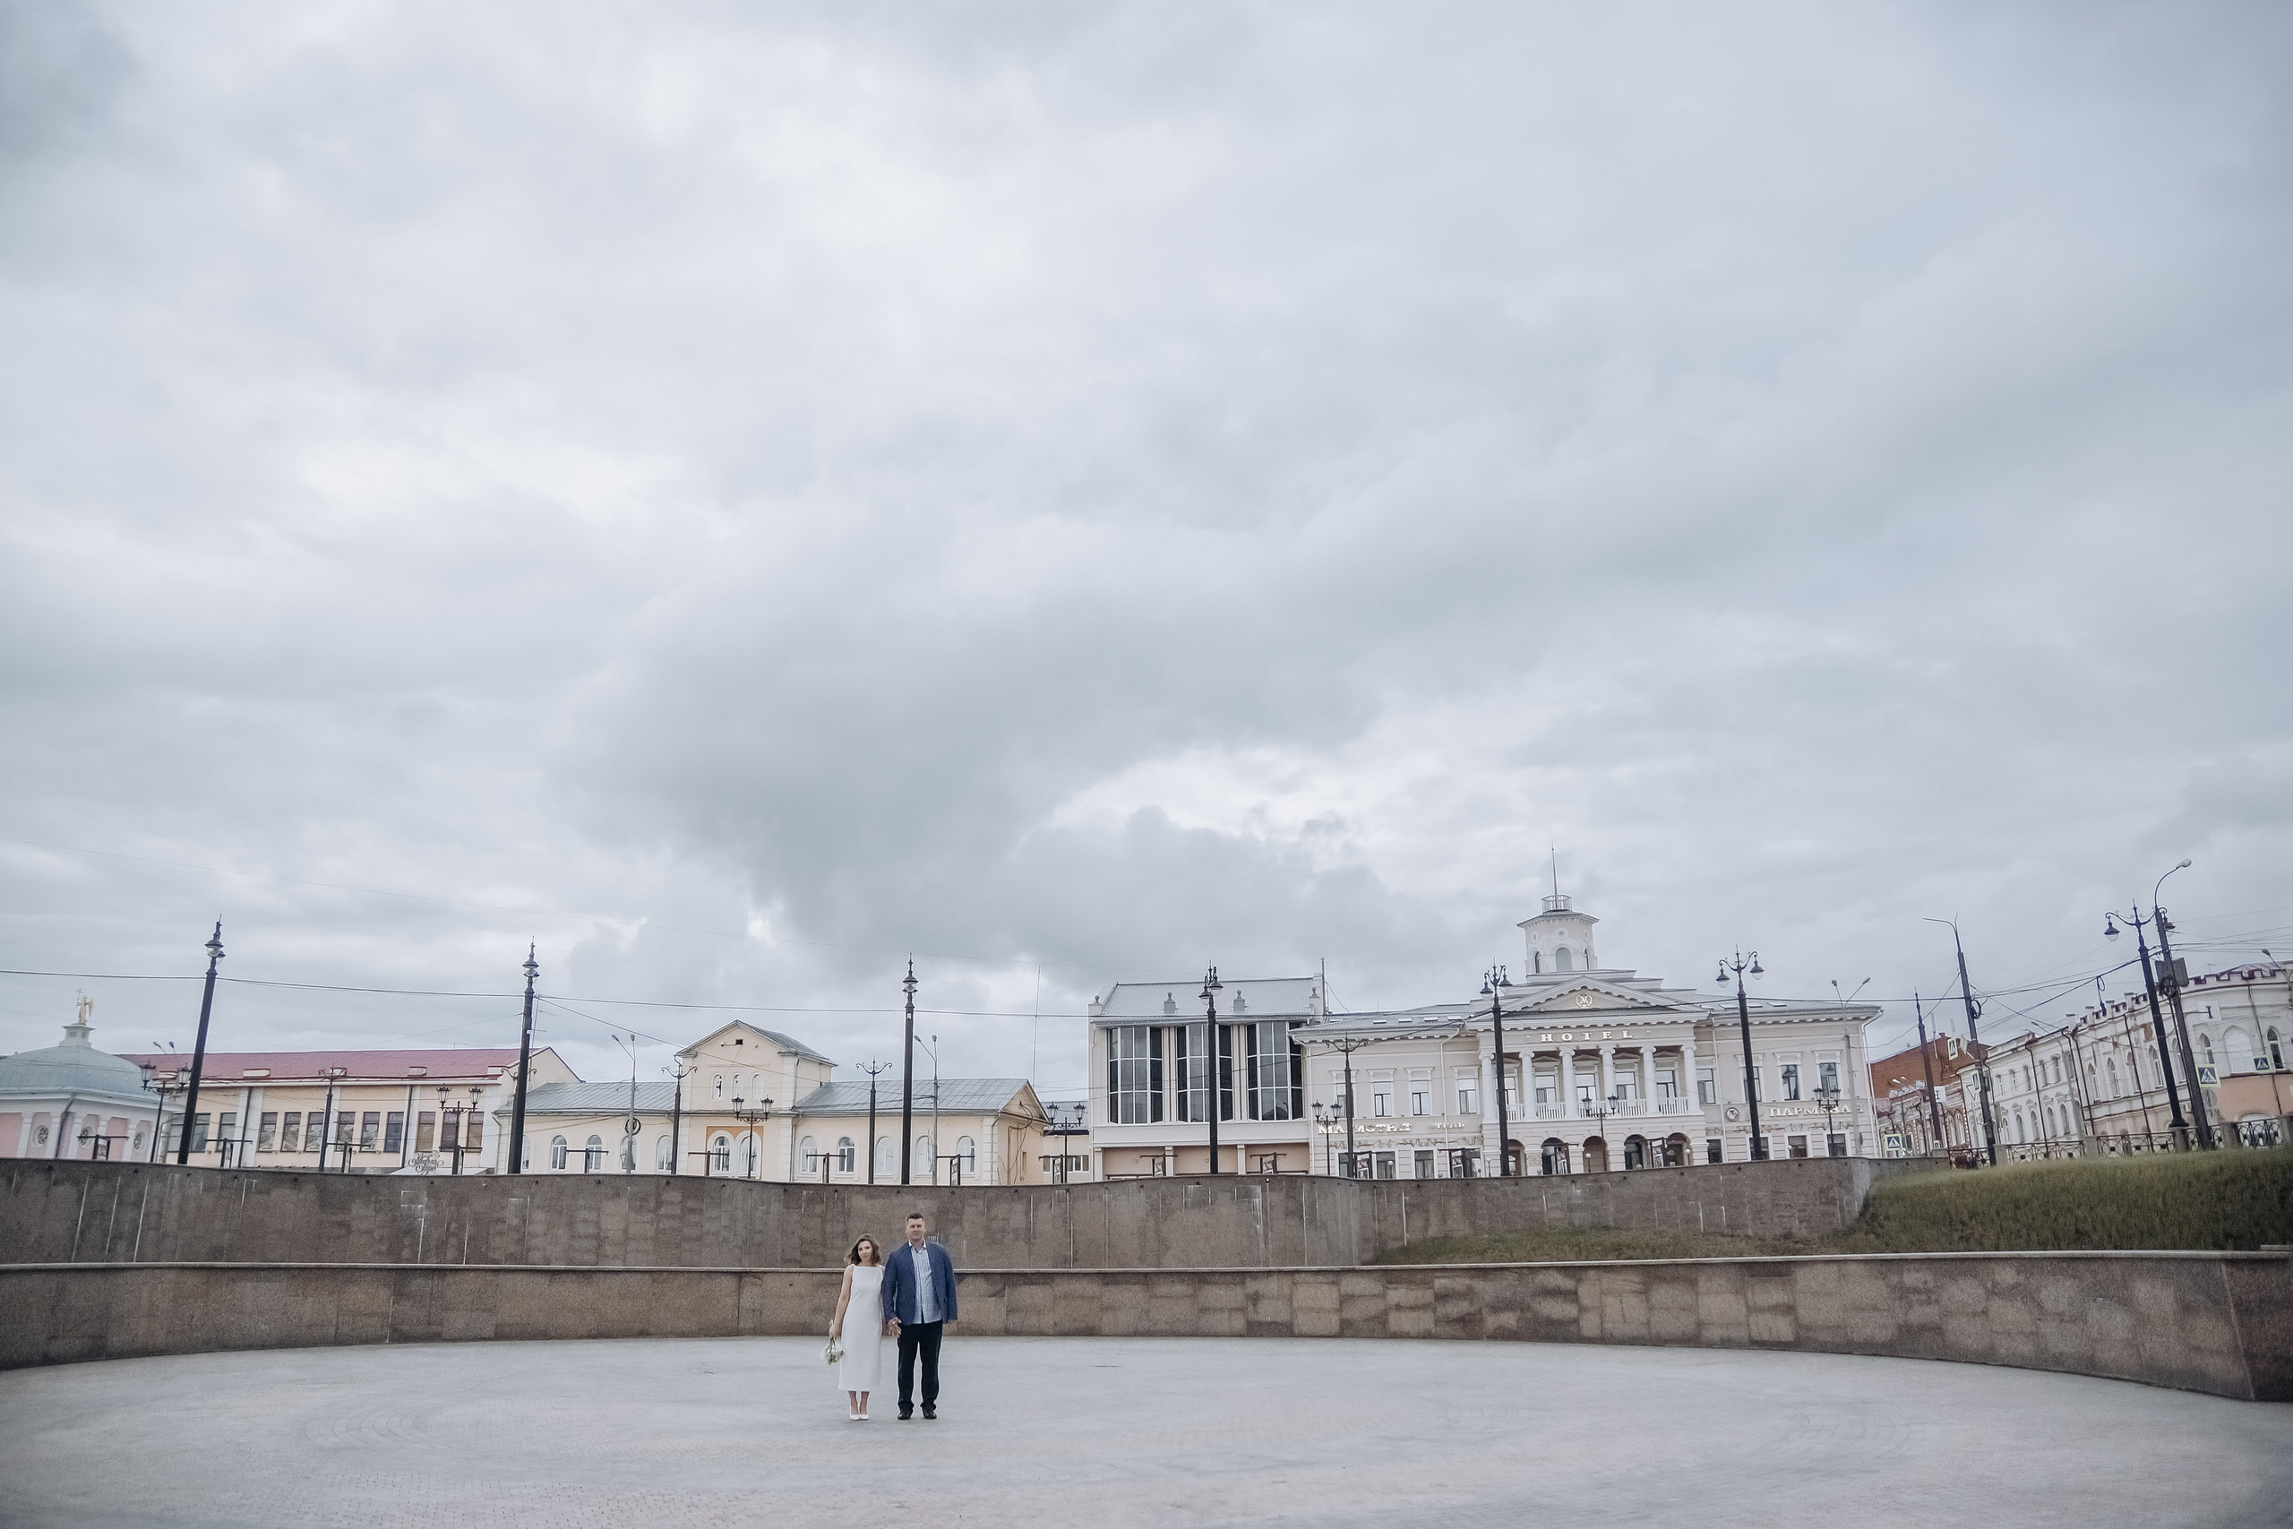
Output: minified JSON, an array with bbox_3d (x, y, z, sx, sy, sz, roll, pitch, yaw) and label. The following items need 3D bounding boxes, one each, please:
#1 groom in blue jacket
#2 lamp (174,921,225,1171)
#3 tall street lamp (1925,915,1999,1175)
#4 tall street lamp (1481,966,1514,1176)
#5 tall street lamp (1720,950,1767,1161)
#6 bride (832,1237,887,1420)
[{"bbox_3d":[-2.130,5.162,14.342,0.690,1.820,0.360,2,-18,-8],"label":"groom in blue jacket"},{"bbox_3d":[-29.729,9.230,47.954,0.550,9.000,2.000,8,-19,-26],"label":"lamp"},{"bbox_3d":[33.629,11.484,63.655,1.600,10.400,0.400,-4,-18,10],"label":"tall street lamp"},{"bbox_3d":[13.564,12.032,58.454,0.550,9.000,2.000,4,-18,-13],"label":"tall street lamp"},{"bbox_3d":[22.460,11.326,56.954,0.550,9.000,2.000,6,-18,-19],"label":"tall street lamp"},{"bbox_3d":[-2.688,5.256,14.292,0.500,1.640,0.320,2,-18,-10],"label":"bride"}]

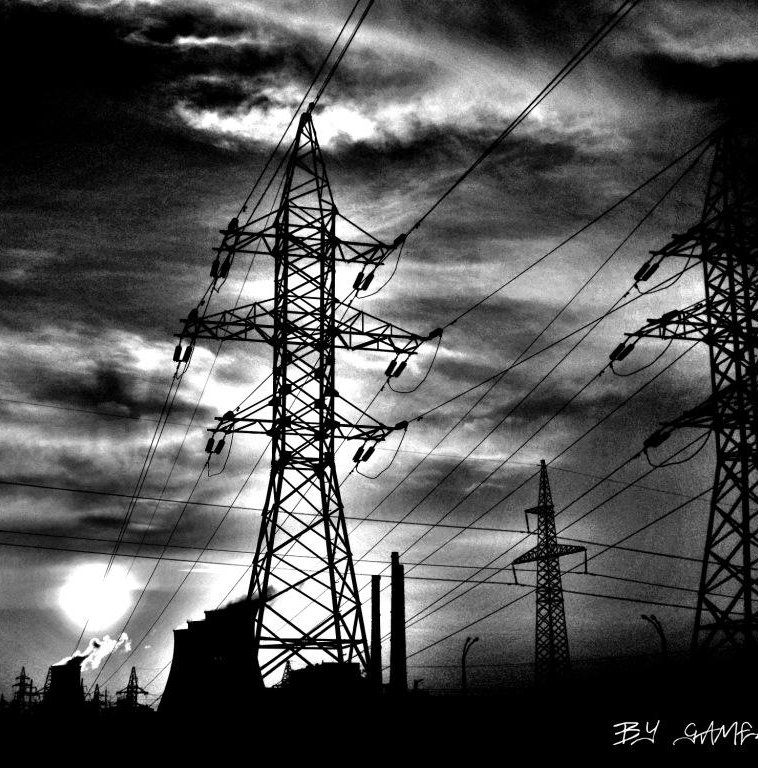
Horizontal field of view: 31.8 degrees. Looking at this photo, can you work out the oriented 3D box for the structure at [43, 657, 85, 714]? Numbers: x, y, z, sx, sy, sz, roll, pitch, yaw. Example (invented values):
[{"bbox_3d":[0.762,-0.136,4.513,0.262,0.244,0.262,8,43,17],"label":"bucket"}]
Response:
[{"bbox_3d":[-376.803,363.582,1600.000,46.000,66.000,46.000,0,-15,0],"label":"structure"}]

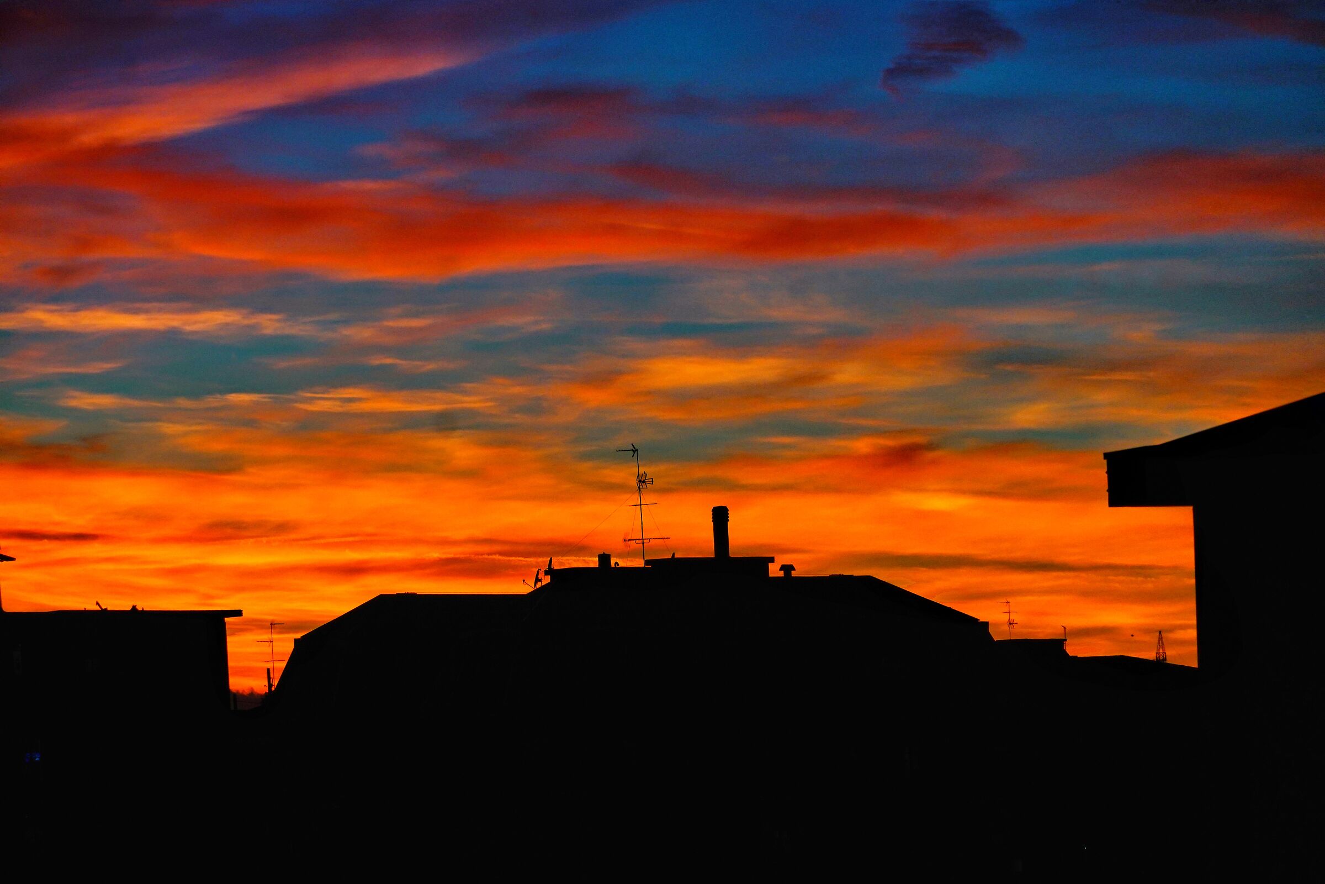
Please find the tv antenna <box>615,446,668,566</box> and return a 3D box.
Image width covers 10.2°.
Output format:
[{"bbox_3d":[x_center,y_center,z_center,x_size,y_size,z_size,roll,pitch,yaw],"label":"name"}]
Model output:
[{"bbox_3d":[-0.791,2.651,312.000,2.042,5.126,0.900,-3,-2,0],"label":"tv antenna"}]

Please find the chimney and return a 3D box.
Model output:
[{"bbox_3d":[2.468,3.781,312.000,0.708,2.216,0.708,-2,-2,0],"label":"chimney"}]

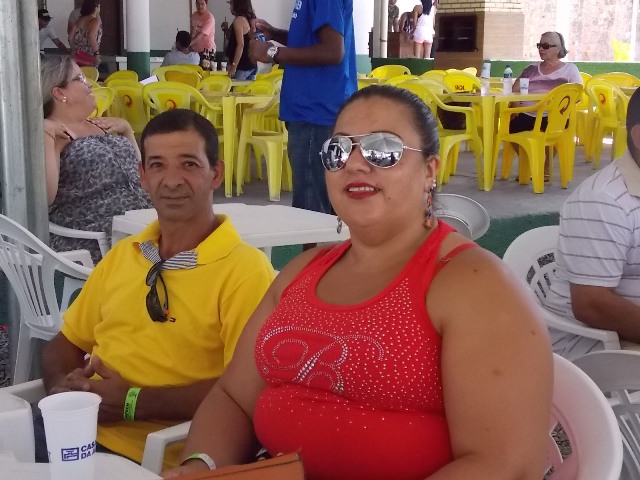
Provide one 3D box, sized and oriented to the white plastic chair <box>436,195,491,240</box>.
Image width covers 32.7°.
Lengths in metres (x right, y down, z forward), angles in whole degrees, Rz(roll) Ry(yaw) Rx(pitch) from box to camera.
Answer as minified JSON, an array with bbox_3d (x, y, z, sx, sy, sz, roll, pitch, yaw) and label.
[{"bbox_3d":[0.364,0.172,4.788,0.560,0.800,0.550,-9,14,-42],"label":"white plastic chair"}]

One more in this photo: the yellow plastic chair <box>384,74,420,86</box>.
[{"bbox_3d":[0.695,-1.127,10.140,0.530,0.810,0.560,6,12,29],"label":"yellow plastic chair"}]

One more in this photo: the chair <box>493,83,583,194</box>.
[{"bbox_3d":[1.656,-0.785,8.225,0.530,0.810,0.560,8,13,39],"label":"chair"}]

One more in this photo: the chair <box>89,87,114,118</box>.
[{"bbox_3d":[-1.824,-0.736,8.102,0.550,0.800,0.560,8,13,34],"label":"chair"}]

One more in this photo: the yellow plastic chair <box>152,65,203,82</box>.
[{"bbox_3d":[-1.703,-1.744,13.397,0.560,0.800,0.550,2,11,8],"label":"yellow plastic chair"}]

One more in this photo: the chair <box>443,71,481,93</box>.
[{"bbox_3d":[1.400,-1.290,11.049,0.560,0.800,0.550,2,11,7],"label":"chair"}]

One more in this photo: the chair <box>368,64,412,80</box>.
[{"bbox_3d":[0.752,-1.663,12.961,0.560,0.800,0.550,4,11,20],"label":"chair"}]

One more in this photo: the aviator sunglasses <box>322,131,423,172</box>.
[{"bbox_3d":[0.092,-0.125,1.630,0.142,0.052,0.140,-3,0,28],"label":"aviator sunglasses"}]

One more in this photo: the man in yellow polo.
[{"bbox_3d":[-0.400,0.348,2.145,0.540,1.220,0.800,5,11,25],"label":"man in yellow polo"}]

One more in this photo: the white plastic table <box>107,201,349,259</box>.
[{"bbox_3d":[-0.343,0.273,4.532,0.710,0.720,0.710,-8,13,-38],"label":"white plastic table"}]

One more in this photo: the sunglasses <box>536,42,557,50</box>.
[{"bbox_3d":[1.923,-1.629,9.200,0.145,0.050,0.145,-6,12,-32],"label":"sunglasses"}]

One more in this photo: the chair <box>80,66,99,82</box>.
[{"bbox_3d":[-2.810,-1.560,12.560,0.560,0.810,0.530,-3,10,-15],"label":"chair"}]

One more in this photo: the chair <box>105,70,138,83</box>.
[{"bbox_3d":[-2.243,-1.401,11.618,0.550,0.800,0.560,9,14,39],"label":"chair"}]

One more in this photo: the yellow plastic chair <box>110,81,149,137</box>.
[{"bbox_3d":[-1.441,-0.913,8.945,0.560,0.810,0.530,6,12,31],"label":"yellow plastic chair"}]

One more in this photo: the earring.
[{"bbox_3d":[0.172,-0.057,1.690,0.016,0.076,0.014,-8,13,-39],"label":"earring"}]

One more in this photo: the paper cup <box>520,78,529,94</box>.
[{"bbox_3d":[1.553,-1.164,8.284,0.075,0.116,0.075,0,10,0],"label":"paper cup"}]

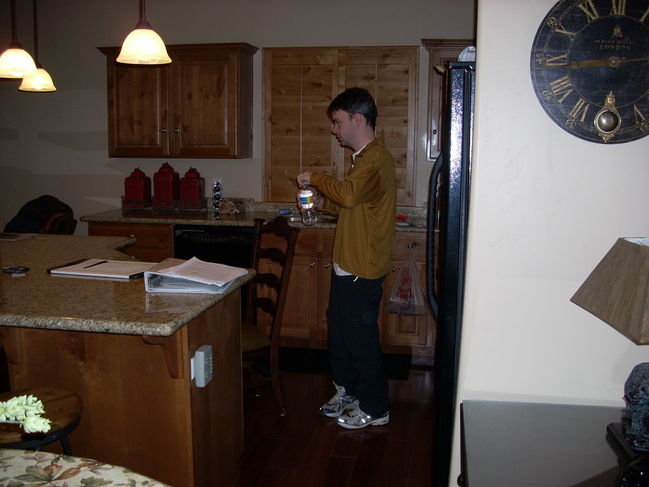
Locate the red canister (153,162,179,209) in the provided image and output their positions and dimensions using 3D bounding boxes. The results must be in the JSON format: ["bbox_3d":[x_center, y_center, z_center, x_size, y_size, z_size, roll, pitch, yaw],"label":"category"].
[{"bbox_3d":[-1.167,-0.434,5.154,0.138,0.332,0.138,2,10,11],"label":"red canister"}]

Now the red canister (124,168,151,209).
[{"bbox_3d":[-1.390,-0.419,5.174,0.138,0.300,0.138,2,10,11],"label":"red canister"}]

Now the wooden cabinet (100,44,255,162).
[{"bbox_3d":[-1.004,-0.991,4.928,1.036,0.755,0.380,2,10,11],"label":"wooden cabinet"}]

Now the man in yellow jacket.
[{"bbox_3d":[0.128,0.090,3.575,0.510,1.750,0.500,0,9,-5],"label":"man in yellow jacket"}]

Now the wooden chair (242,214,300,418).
[{"bbox_3d":[-0.469,0.401,3.763,0.530,1.070,0.460,-6,11,-32],"label":"wooden chair"}]

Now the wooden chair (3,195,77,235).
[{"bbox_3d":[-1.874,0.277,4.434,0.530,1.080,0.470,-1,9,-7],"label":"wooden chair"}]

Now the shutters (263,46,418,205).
[{"bbox_3d":[0.101,-0.821,4.907,1.104,1.092,0.060,2,10,11],"label":"shutters"}]

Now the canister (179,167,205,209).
[{"bbox_3d":[-0.975,-0.417,5.142,0.138,0.298,0.138,2,10,11],"label":"canister"}]

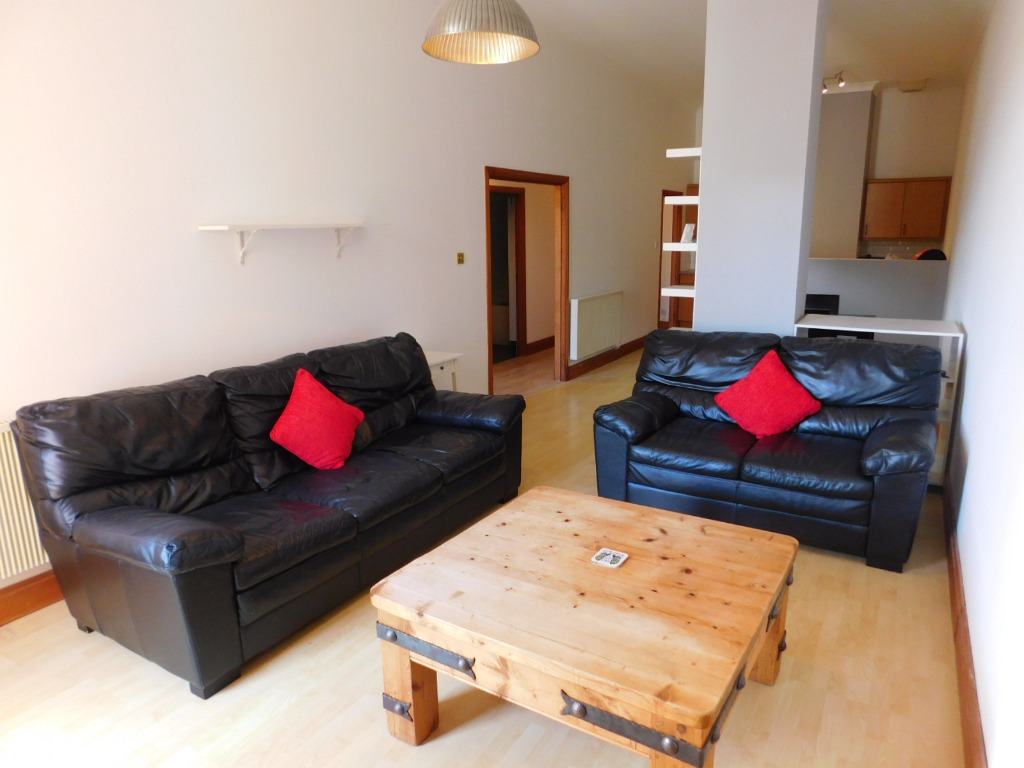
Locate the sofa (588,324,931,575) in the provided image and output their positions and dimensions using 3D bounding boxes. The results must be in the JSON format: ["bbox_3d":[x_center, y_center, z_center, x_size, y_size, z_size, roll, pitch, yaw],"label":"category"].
[{"bbox_3d":[1.381,0.248,3.788,1.629,0.928,0.958,7,15,30],"label":"sofa"}]

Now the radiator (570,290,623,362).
[{"bbox_3d":[0.962,-0.669,7.608,0.109,0.637,1.254,7,15,30],"label":"radiator"}]

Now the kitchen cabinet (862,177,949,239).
[{"bbox_3d":[5.154,-2.276,8.964,0.987,0.800,0.336,7,15,30],"label":"kitchen cabinet"}]

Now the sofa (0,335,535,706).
[{"bbox_3d":[-0.923,0.378,3.318,0.987,0.928,2.123,7,15,32],"label":"sofa"}]

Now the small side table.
[{"bbox_3d":[-0.597,0.156,4.808,0.346,0.701,0.454,7,15,30],"label":"small side table"}]

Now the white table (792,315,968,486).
[{"bbox_3d":[2.284,0.063,4.335,0.875,0.904,0.551,7,15,31],"label":"white table"}]

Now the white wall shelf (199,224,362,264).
[{"bbox_3d":[-1.208,-0.756,3.694,0.227,0.207,0.923,7,15,30],"label":"white wall shelf"}]

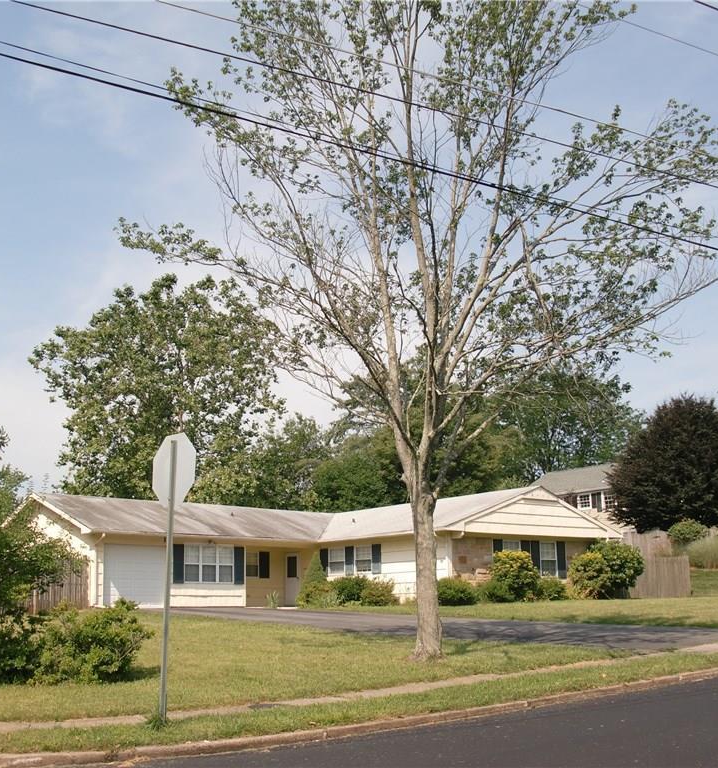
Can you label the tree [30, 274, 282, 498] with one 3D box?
[{"bbox_3d":[-9.450,2.951,51.000,10.830,15.250,11.000,2,-12,-11],"label":"tree"}]

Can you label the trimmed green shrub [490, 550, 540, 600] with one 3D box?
[{"bbox_3d":[5.397,6.608,36.689,1.723,1.726,1.600,-1,-12,0],"label":"trimmed green shrub"}]

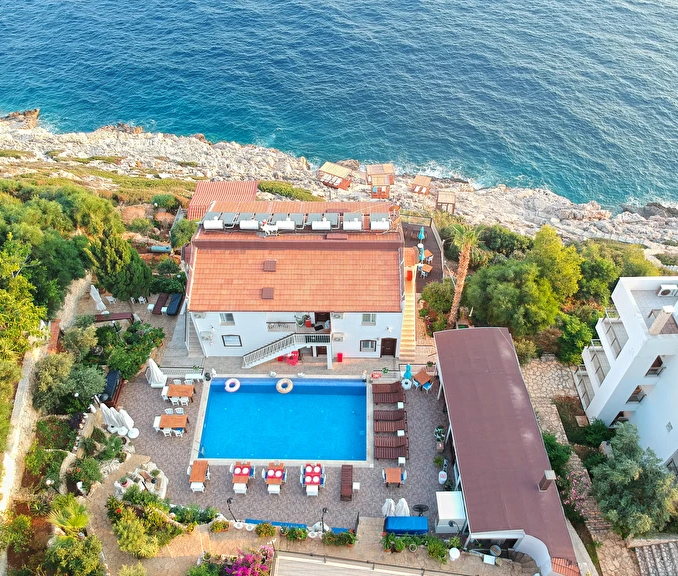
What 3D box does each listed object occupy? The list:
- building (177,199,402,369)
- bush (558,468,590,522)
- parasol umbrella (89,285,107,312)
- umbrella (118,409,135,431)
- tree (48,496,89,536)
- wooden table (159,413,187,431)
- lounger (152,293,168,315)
[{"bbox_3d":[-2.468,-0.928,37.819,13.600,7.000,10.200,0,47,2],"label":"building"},{"bbox_3d":[13.088,11.581,30.960,1.900,2.100,2.200,0,47,2],"label":"bush"},{"bbox_3d":[-17.039,0.806,39.466,0.650,2.750,0.650,0,47,2],"label":"parasol umbrella"},{"bbox_3d":[-12.468,7.908,32.861,0.680,2.650,0.680,0,47,2],"label":"umbrella"},{"bbox_3d":[-14.915,12.812,30.699,1.850,1.550,1.850,0,47,2],"label":"tree"},{"bbox_3d":[-9.950,8.315,33.718,1.570,0.750,0.880,0,47,1],"label":"wooden table"},{"bbox_3d":[-12.949,1.254,40.287,0.670,0.380,1.920,1,47,3],"label":"lounger"}]

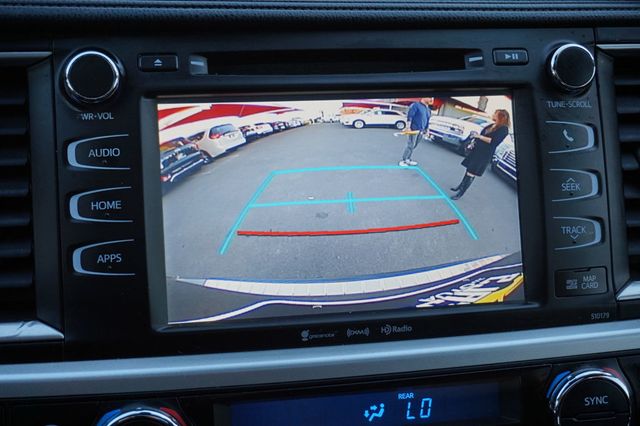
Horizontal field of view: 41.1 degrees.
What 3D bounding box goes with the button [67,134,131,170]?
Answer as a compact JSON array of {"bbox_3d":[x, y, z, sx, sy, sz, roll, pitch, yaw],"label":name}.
[{"bbox_3d":[-0.103,-0.028,0.399,0.028,0.016,0.007,-3,-3,-7],"label":"button"}]

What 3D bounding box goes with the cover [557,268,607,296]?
[{"bbox_3d":[0.130,0.034,0.423,0.025,0.013,0.005,-3,-3,-7],"label":"cover"}]

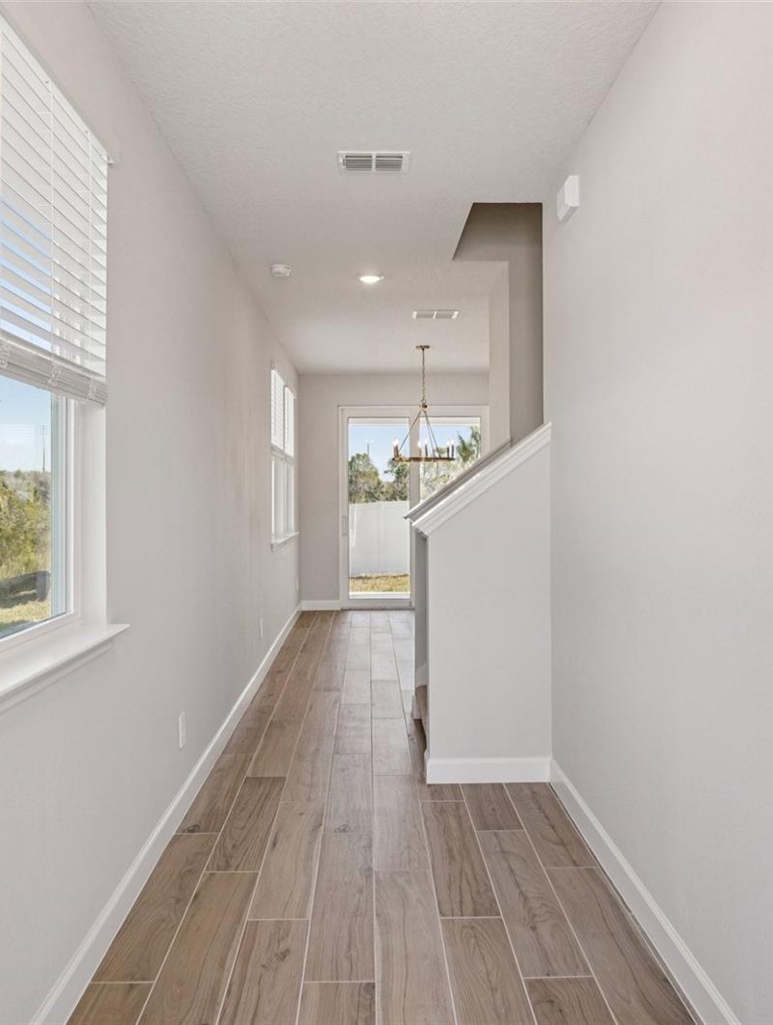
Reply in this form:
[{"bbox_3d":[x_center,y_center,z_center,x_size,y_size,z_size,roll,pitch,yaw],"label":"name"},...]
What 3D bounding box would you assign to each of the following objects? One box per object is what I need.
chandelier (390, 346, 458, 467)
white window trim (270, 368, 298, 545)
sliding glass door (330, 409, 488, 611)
[{"bbox_3d":[0.365,-1.045,7.420,0.620,1.120,0.620,0,1,-1],"label":"chandelier"},{"bbox_3d":[-1.040,-0.500,7.660,0.120,1.540,2.080,0,1,-1],"label":"white window trim"},{"bbox_3d":[0.323,-0.057,9.190,1.800,2.430,0.130,0,1,-1],"label":"sliding glass door"}]

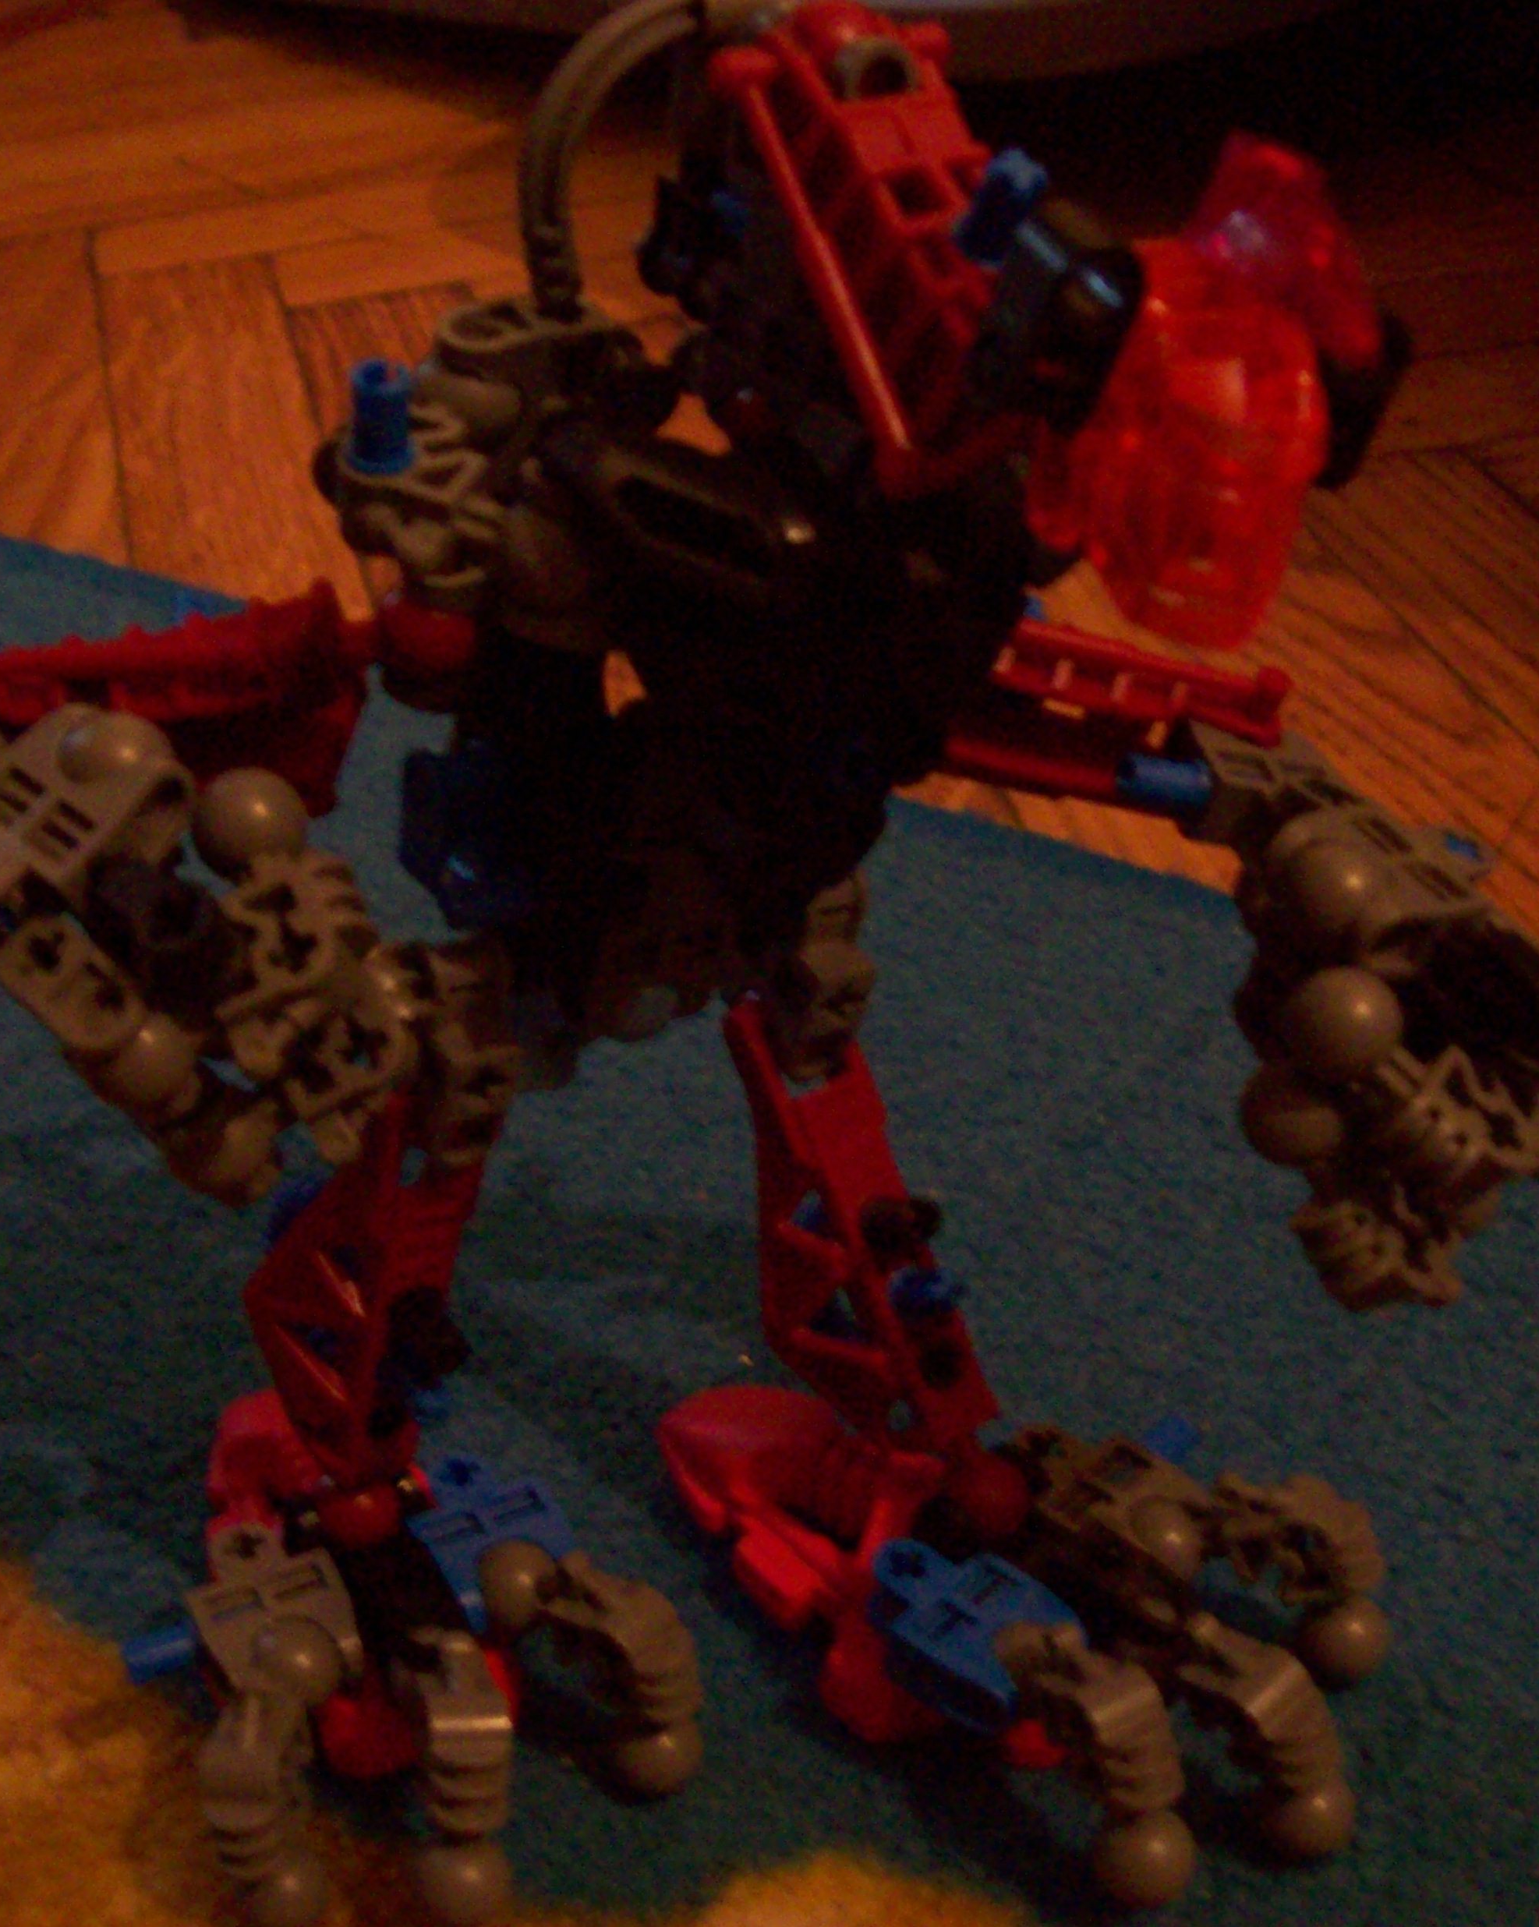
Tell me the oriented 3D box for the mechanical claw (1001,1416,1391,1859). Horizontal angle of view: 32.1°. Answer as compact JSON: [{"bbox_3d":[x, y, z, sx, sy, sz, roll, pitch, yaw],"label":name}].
[{"bbox_3d":[0.050,0.076,0.314,0.050,0.025,0.030,21,43,32],"label":"mechanical claw"}]

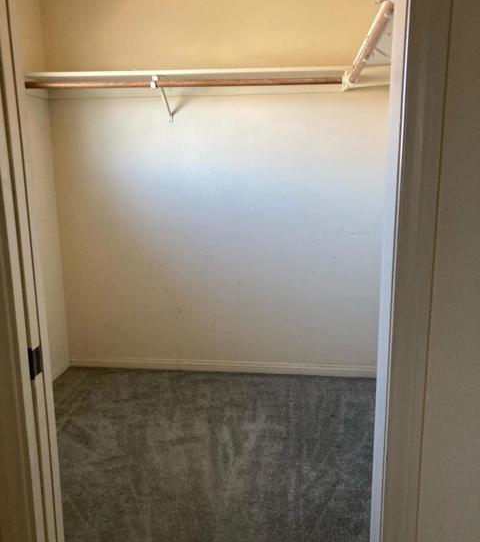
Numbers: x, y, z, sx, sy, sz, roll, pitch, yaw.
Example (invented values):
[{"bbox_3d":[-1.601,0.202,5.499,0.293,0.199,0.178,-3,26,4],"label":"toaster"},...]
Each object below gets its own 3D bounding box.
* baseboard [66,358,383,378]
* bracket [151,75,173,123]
[{"bbox_3d":[-0.115,0.607,3.283,2.010,0.077,0.016,1,12,6],"label":"baseboard"},{"bbox_3d":[-0.419,-0.931,2.832,0.030,0.230,0.330,1,12,6],"label":"bracket"}]

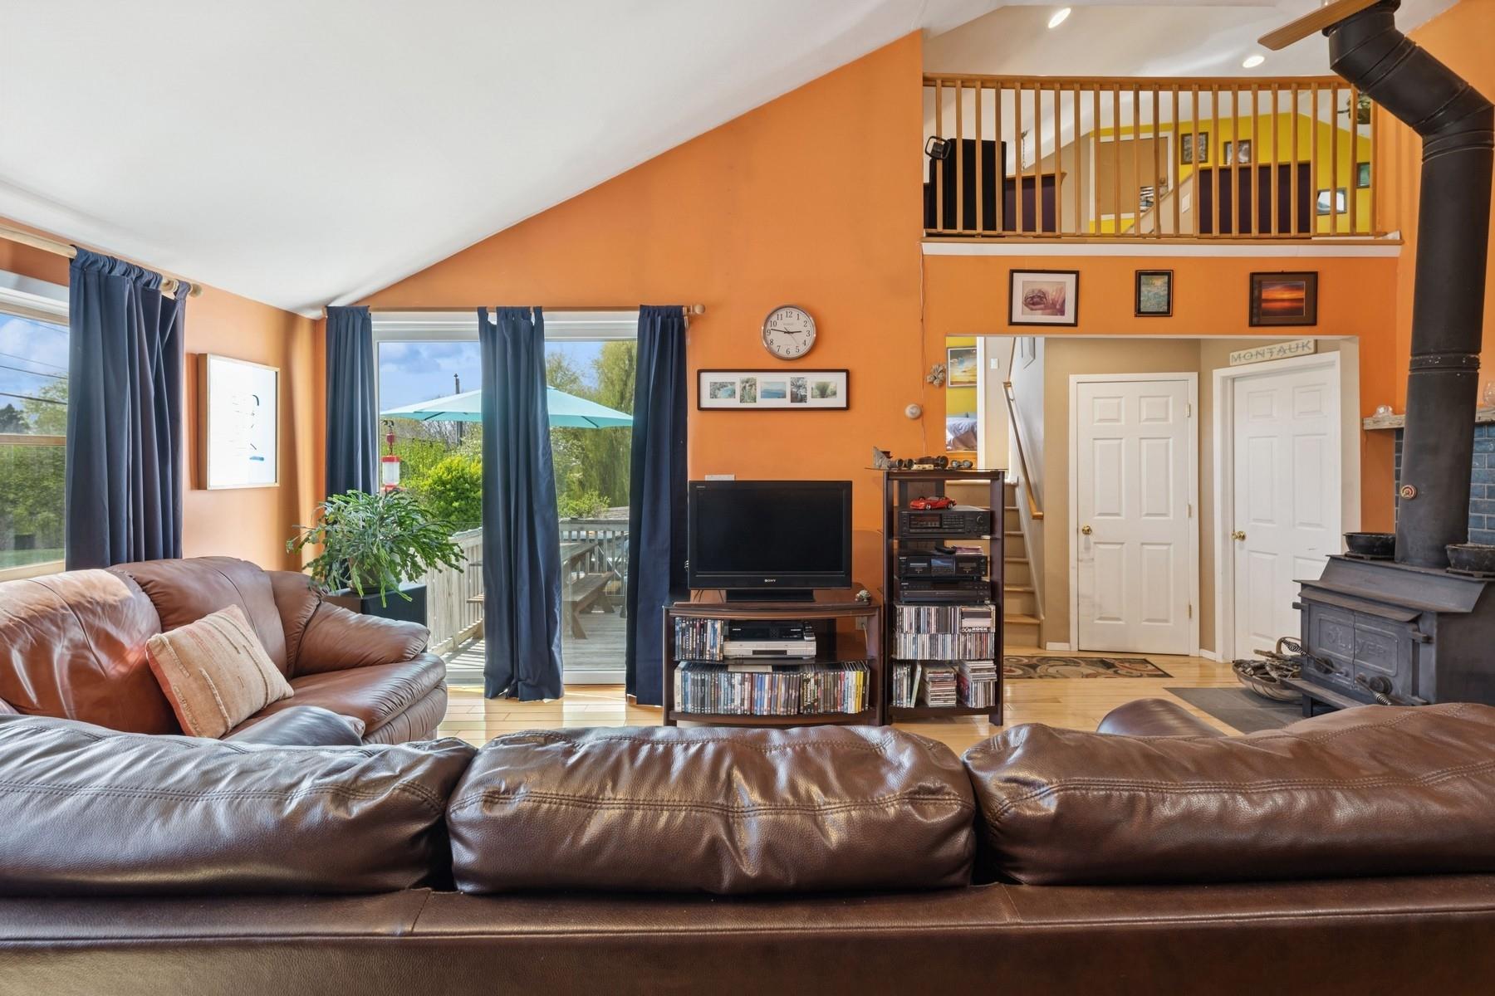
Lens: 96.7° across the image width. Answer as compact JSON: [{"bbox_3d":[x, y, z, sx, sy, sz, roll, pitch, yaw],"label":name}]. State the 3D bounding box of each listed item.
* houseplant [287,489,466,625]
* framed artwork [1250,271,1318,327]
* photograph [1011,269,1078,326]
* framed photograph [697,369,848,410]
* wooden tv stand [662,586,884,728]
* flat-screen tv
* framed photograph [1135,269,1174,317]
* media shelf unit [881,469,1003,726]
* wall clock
[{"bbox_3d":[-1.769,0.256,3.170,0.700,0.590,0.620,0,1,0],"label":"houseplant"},{"bbox_3d":[3.037,-1.124,3.760,0.386,0.309,0.022,0,1,0],"label":"framed artwork"},{"bbox_3d":[1.681,-1.131,3.760,0.389,0.312,0.022,0,1,0],"label":"photograph"},{"bbox_3d":[0.146,-0.605,3.730,0.851,0.234,0.026,0,1,0],"label":"framed photograph"},{"bbox_3d":[0.122,0.789,3.355,1.039,0.573,0.520,0,1,0],"label":"wooden tv stand"},{"bbox_3d":[0.115,0.214,3.345,0.816,0.593,0.200,0,1,0],"label":"flat-screen tv"},{"bbox_3d":[2.304,-1.157,3.760,0.214,0.262,0.022,0,1,0],"label":"framed photograph"},{"bbox_3d":[0.937,0.465,3.375,0.583,1.231,0.420,0,1,0],"label":"media shelf unit"},{"bbox_3d":[0.236,-0.935,3.730,0.307,0.307,0.045,0,1,0],"label":"wall clock"}]

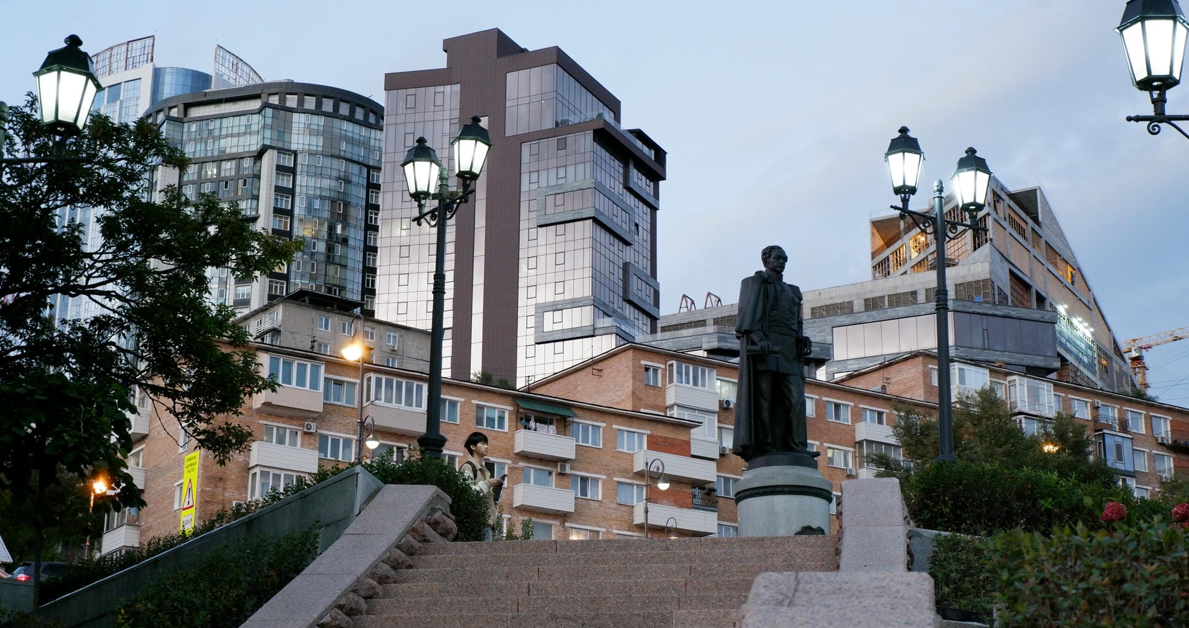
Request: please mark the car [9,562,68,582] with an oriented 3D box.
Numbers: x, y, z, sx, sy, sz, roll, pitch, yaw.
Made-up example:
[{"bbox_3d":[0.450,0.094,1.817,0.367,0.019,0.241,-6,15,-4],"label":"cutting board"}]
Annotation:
[{"bbox_3d":[-19.699,10.459,68.677,4.500,1.600,1.800,8,-19,-24],"label":"car"}]

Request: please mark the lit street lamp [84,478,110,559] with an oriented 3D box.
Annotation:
[{"bbox_3d":[-23.114,11.386,82.152,0.950,8.000,0.500,10,-19,-29],"label":"lit street lamp"}]

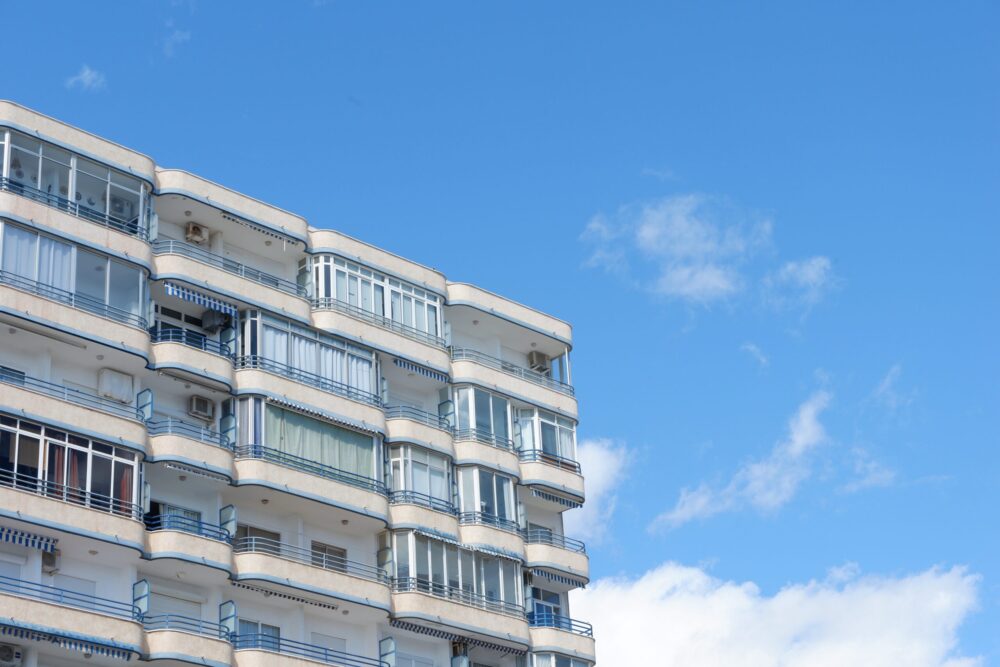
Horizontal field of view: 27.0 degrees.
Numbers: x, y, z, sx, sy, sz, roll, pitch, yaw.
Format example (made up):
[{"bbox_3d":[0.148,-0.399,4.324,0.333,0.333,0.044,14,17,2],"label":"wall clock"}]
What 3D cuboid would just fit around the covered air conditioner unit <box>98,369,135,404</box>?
[{"bbox_3d":[-10.920,1.533,59.074,1.040,0.898,0.271,21,-35,-40],"label":"covered air conditioner unit"}]

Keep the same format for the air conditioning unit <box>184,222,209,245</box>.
[{"bbox_3d":[-9.403,-3.046,64.668,0.710,0.520,0.300,21,-34,-41],"label":"air conditioning unit"}]

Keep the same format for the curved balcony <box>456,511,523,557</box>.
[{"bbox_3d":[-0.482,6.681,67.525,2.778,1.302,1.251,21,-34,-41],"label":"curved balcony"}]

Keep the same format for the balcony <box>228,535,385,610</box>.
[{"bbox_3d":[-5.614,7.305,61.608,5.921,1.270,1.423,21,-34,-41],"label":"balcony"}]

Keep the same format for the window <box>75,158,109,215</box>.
[{"bbox_3d":[-11.754,-4.145,60.029,1.088,1.667,0.081,21,-34,-41],"label":"window"}]

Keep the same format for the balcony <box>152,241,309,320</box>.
[{"bbox_3d":[-8.191,-1.236,63.335,5.921,1.301,1.423,21,-34,-41],"label":"balcony"}]

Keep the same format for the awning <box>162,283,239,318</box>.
[{"bbox_3d":[-8.837,-1.001,61.793,2.716,0.410,0.308,21,-34,-41],"label":"awning"}]

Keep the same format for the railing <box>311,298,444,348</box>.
[{"bbox_3d":[-3.839,-0.235,67.540,5.597,0.478,0.392,21,-34,-41],"label":"railing"}]

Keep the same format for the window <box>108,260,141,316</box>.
[{"bbox_3d":[-10.918,-1.252,60.370,1.061,1.761,0.080,21,-34,-40],"label":"window"}]

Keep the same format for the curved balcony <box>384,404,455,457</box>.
[{"bbox_3d":[-2.689,3.396,66.987,2.945,1.281,1.423,21,-34,-41],"label":"curved balcony"}]

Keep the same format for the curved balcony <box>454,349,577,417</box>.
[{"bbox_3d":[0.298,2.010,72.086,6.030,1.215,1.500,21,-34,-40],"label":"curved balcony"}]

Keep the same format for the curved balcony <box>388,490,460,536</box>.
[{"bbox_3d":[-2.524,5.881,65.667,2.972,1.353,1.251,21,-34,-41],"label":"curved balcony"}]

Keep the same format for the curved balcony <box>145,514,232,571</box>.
[{"bbox_3d":[-8.997,6.199,59.461,3.105,1.215,1.500,21,-34,-40],"label":"curved balcony"}]

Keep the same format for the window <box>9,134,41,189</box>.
[{"bbox_3d":[-13.365,-4.692,58.576,1.035,1.845,0.082,21,-34,-41],"label":"window"}]

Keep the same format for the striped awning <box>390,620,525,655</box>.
[{"bbox_3d":[-1.281,9.541,65.363,5.800,0.280,0.300,21,-34,-41],"label":"striped awning"}]

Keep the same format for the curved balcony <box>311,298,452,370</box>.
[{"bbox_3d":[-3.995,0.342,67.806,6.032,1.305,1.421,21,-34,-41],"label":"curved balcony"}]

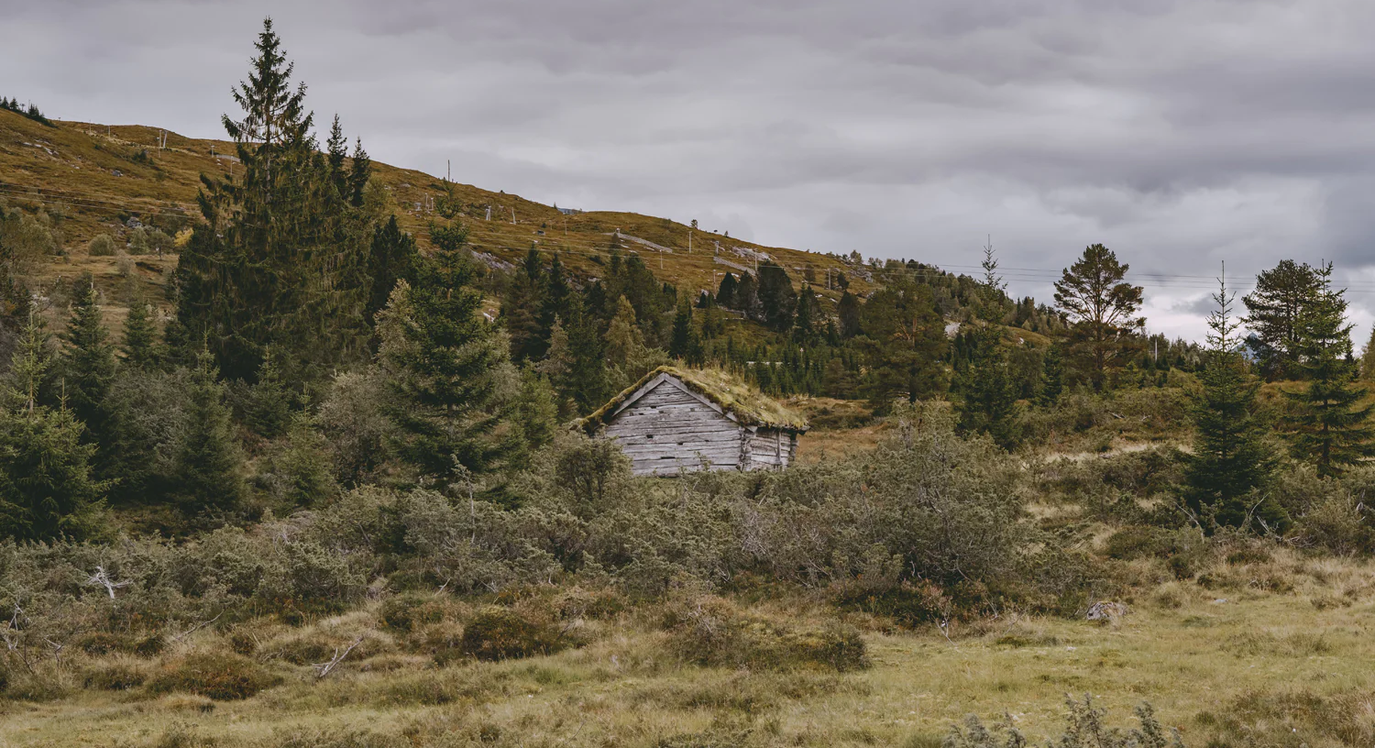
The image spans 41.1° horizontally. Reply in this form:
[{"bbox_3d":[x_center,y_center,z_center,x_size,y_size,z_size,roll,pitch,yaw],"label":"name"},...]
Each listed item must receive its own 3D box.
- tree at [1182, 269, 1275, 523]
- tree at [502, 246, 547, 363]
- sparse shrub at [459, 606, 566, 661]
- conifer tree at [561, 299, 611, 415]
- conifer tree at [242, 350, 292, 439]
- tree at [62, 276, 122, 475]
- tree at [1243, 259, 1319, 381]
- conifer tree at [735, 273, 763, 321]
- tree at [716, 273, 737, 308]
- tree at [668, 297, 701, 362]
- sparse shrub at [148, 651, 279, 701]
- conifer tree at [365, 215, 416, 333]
[{"bbox_3d":[12.404,0.529,42.000,2.141,5.884,2.034,0,-2,0],"label":"tree"},{"bbox_3d":[-7.990,-3.324,90.000,2.321,6.014,2.321,0,-3,0],"label":"tree"},{"bbox_3d":[-1.524,2.265,16.000,0.938,0.464,0.797,0,0,0],"label":"sparse shrub"},{"bbox_3d":[-3.489,-0.517,63.000,1.772,4.579,1.772,0,-3,0],"label":"conifer tree"},{"bbox_3d":[-10.069,0.477,44.000,1.289,2.244,1.289,0,0,0],"label":"conifer tree"},{"bbox_3d":[-13.960,0.063,43.000,1.436,4.714,1.436,0,0,0],"label":"tree"},{"bbox_3d":[34.303,-3.047,105.000,4.922,7.078,4.922,0,0,0],"label":"tree"},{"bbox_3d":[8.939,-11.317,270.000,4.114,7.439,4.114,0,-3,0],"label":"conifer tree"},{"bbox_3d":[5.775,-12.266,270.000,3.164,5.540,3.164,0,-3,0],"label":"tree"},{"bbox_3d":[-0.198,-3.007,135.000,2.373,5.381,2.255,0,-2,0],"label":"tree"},{"bbox_3d":[-3.674,2.343,14.200,1.015,0.364,0.761,0,0,0],"label":"sparse shrub"},{"bbox_3d":[-13.698,-4.335,85.000,2.740,6.079,2.740,0,0,0],"label":"conifer tree"}]

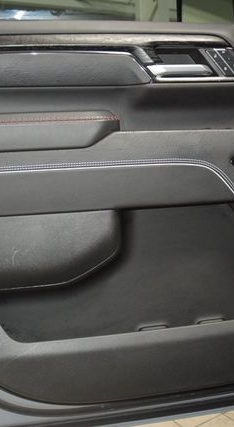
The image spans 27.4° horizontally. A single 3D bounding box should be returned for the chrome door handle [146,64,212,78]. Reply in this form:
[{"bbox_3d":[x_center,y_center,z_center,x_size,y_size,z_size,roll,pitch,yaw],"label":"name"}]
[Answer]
[{"bbox_3d":[0.132,-0.301,1.025,0.144,0.025,0.030,-5,8,-10],"label":"chrome door handle"}]

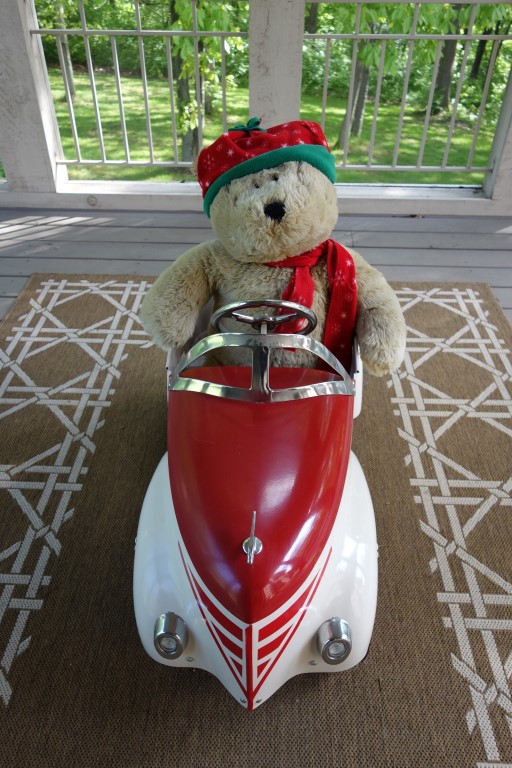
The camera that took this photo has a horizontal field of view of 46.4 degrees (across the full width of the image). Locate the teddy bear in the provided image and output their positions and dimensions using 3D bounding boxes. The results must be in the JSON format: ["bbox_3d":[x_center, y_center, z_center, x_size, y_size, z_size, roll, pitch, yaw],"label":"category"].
[{"bbox_3d":[0.036,-0.212,1.182,0.550,0.540,0.390,1,38,1],"label":"teddy bear"}]

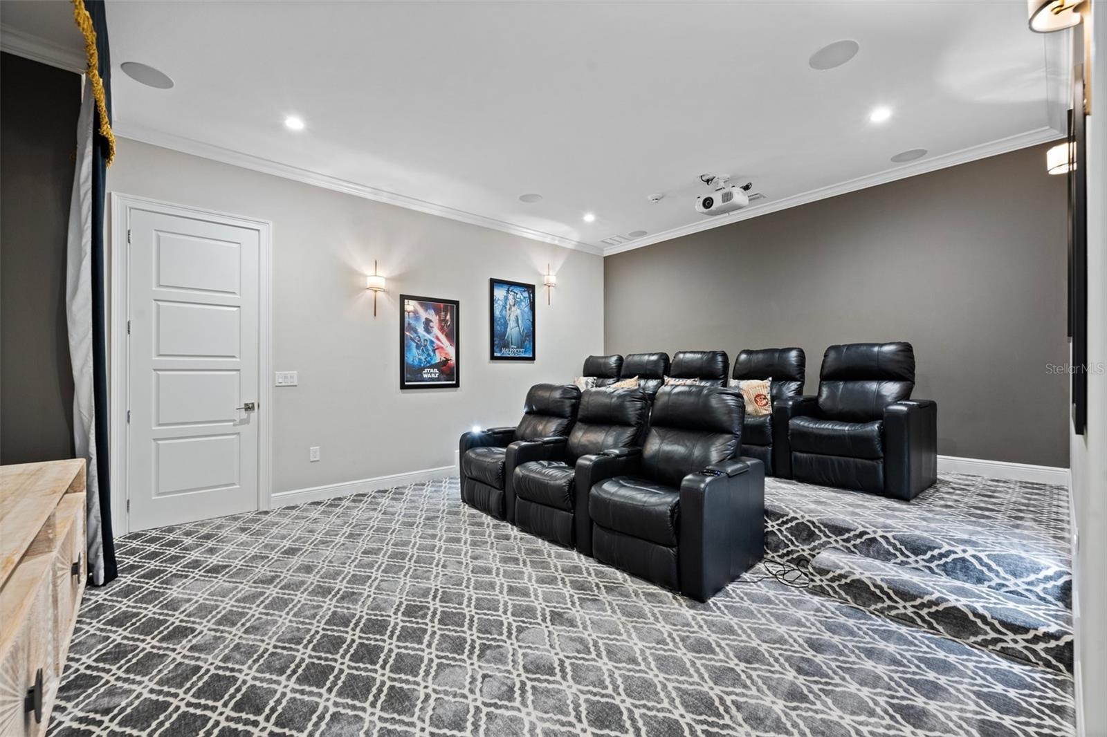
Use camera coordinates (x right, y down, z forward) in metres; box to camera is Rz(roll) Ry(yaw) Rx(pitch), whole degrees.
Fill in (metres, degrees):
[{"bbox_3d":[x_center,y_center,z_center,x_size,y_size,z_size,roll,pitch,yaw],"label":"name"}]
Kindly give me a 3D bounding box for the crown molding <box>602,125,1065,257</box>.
[{"bbox_3d":[2.260,-1.761,4.893,0.092,0.088,4.615,0,0,-41],"label":"crown molding"}]

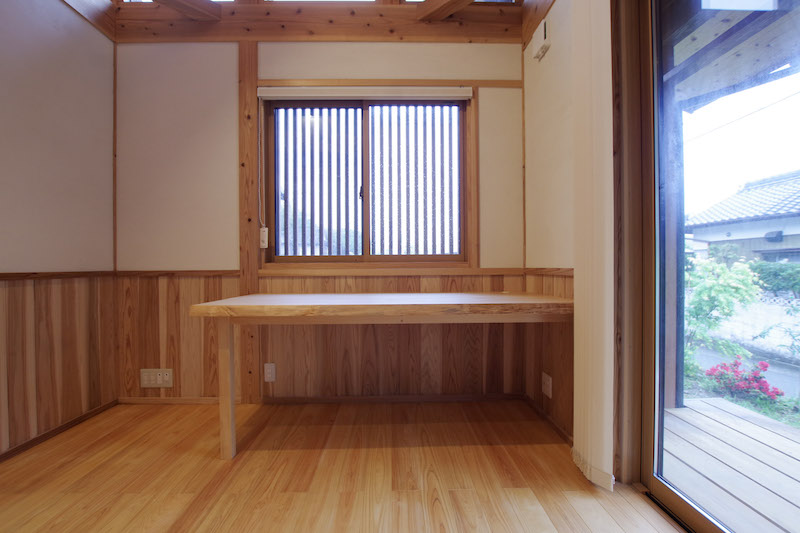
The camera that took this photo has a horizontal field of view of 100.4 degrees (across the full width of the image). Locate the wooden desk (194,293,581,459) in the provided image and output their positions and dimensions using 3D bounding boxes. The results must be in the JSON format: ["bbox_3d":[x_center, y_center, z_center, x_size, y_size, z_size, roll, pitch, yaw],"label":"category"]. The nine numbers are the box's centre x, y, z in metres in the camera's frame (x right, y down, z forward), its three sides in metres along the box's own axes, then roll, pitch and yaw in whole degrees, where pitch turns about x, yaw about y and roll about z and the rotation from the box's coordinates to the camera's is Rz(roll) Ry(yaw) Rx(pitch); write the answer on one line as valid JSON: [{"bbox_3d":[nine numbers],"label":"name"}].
[{"bbox_3d":[-0.061,0.529,1.829,1.773,0.707,0.653,0,0,-1],"label":"wooden desk"}]

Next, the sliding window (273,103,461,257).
[{"bbox_3d":[-0.225,-0.574,2.222,1.296,1.060,0.090,0,0,-1],"label":"sliding window"}]

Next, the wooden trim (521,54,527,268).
[{"bbox_3d":[0.803,-0.686,2.153,0.020,1.399,0.020,0,0,-1],"label":"wooden trim"}]

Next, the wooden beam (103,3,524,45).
[{"bbox_3d":[-0.508,-1.554,2.191,2.597,0.256,0.121,0,0,-1],"label":"wooden beam"}]

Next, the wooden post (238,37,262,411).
[{"bbox_3d":[-0.963,-0.272,2.189,0.124,2.318,0.121,0,0,-1],"label":"wooden post"}]

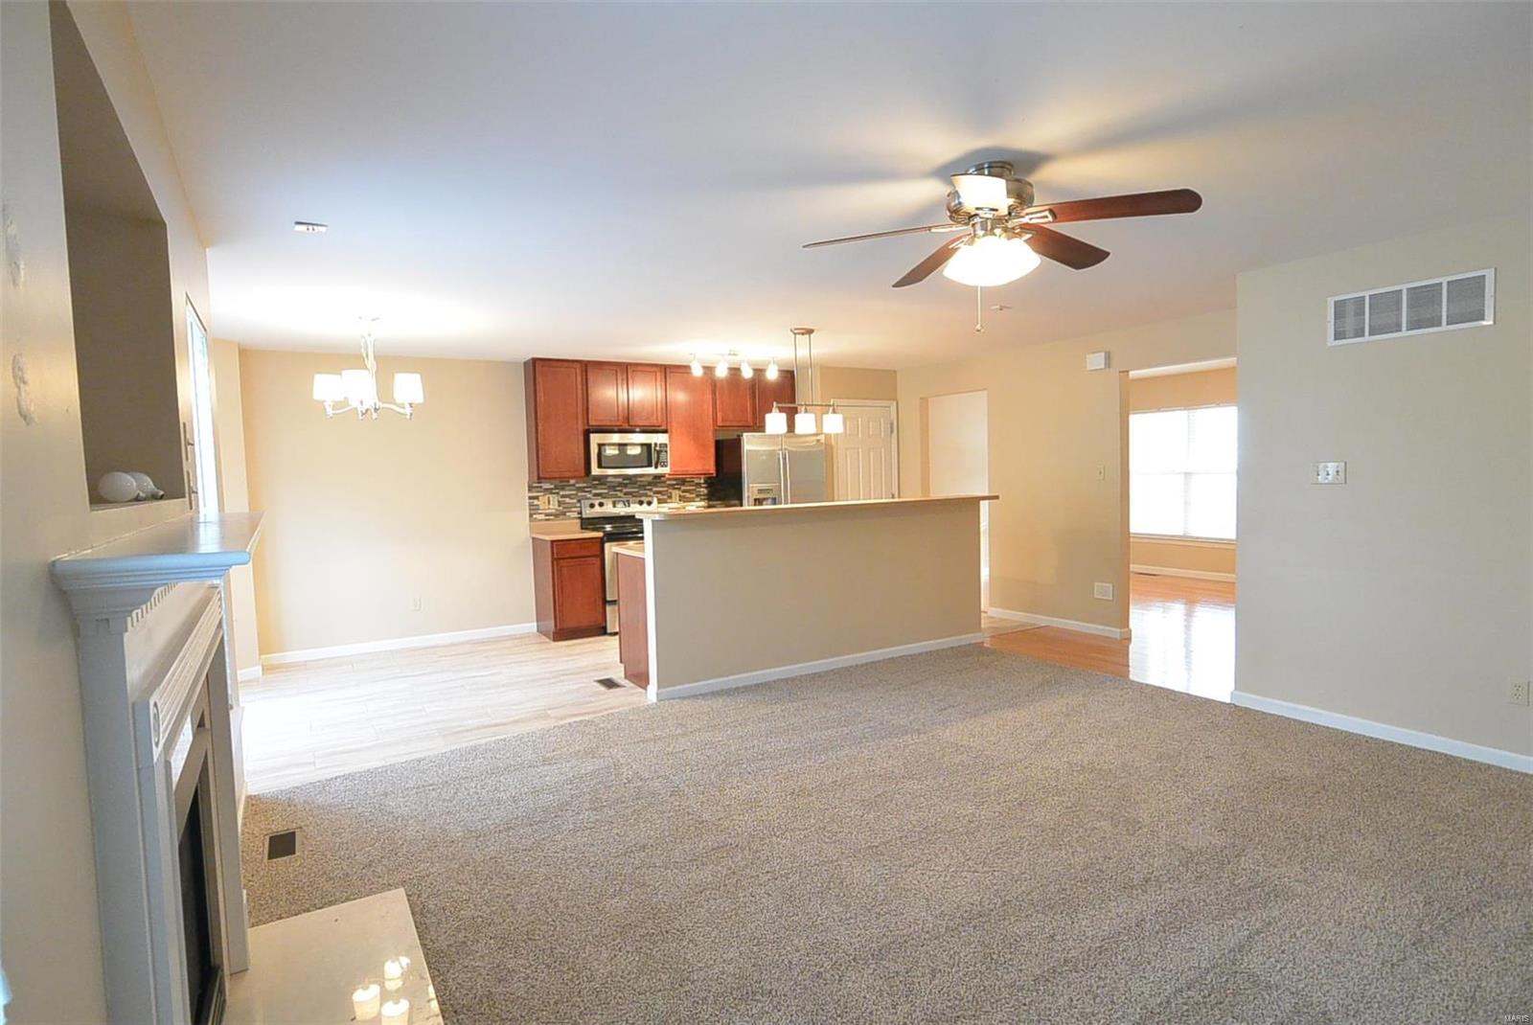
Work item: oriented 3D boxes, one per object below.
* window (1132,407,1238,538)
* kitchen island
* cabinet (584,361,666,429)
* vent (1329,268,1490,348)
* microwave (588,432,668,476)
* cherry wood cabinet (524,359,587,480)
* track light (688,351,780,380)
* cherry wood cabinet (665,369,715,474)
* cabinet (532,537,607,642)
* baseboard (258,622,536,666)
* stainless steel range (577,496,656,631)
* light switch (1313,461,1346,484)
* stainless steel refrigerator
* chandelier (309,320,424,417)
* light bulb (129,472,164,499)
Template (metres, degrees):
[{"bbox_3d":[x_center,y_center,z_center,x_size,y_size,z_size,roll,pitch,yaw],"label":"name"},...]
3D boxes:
[{"bbox_3d":[5.028,-0.463,9.170,0.100,1.560,1.580,-3,4,-31],"label":"window"},{"bbox_3d":[0.379,0.523,5.661,2.880,1.165,0.810,-3,4,-30],"label":"kitchen island"},{"bbox_3d":[-1.362,-1.073,7.210,0.762,0.613,0.321,-3,4,-30],"label":"cabinet"},{"bbox_3d":[3.054,-0.965,3.666,0.020,0.250,0.645,-3,4,-31],"label":"vent"},{"bbox_3d":[-1.336,-0.553,7.200,0.753,0.412,0.400,-3,4,-30],"label":"microwave"},{"bbox_3d":[-1.886,-0.821,6.914,0.464,1.061,0.321,-3,4,-30],"label":"cherry wood cabinet"},{"bbox_3d":[-0.264,-1.236,6.437,0.860,0.230,0.130,-3,4,-31],"label":"track light"},{"bbox_3d":[-0.809,-0.880,7.542,0.508,1.061,0.321,-3,4,-30],"label":"cherry wood cabinet"},{"bbox_3d":[-1.768,0.653,6.875,0.457,0.876,0.620,-3,4,-31],"label":"cabinet"},{"bbox_3d":[-3.017,1.104,6.504,2.121,0.080,0.016,-3,4,-30],"label":"baseboard"},{"bbox_3d":[-1.235,0.473,7.146,0.762,1.180,0.690,-3,4,-31],"label":"stainless steel range"},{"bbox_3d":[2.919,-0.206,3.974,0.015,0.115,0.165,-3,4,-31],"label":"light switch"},{"bbox_3d":[0.003,0.123,7.685,0.915,1.760,0.830,-3,4,-31],"label":"stainless steel refrigerator"},{"bbox_3d":[-2.532,-0.912,4.894,0.610,0.632,0.610,-3,4,-30],"label":"chandelier"},{"bbox_3d":[-1.812,-0.071,2.227,0.112,0.079,0.079,22,-8,-26],"label":"light bulb"}]

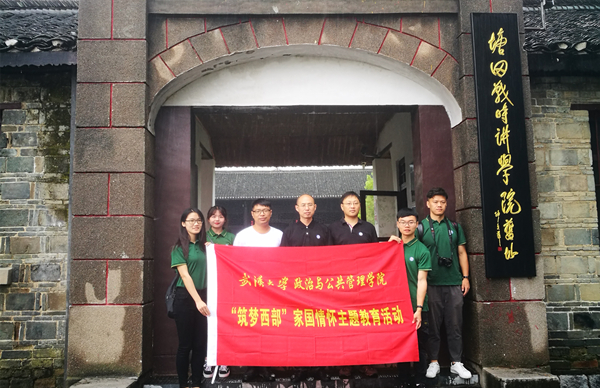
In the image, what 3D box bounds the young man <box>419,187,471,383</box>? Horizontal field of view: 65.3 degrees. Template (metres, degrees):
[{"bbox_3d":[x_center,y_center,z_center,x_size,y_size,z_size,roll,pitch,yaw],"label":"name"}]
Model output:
[{"bbox_3d":[1.379,0.816,4.479,0.480,1.760,0.350,-1,-6,6],"label":"young man"}]

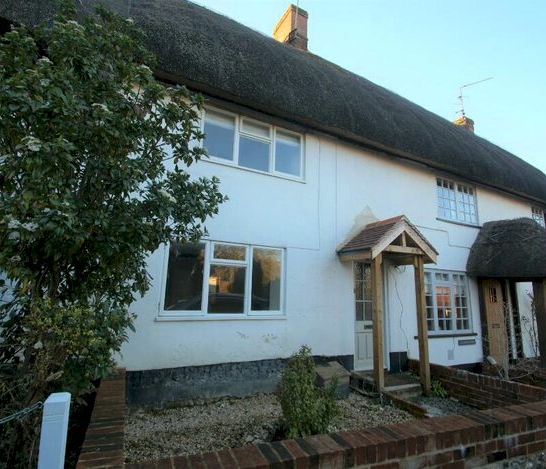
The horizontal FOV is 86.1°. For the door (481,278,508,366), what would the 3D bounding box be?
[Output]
[{"bbox_3d":[5.136,1.984,6.756,0.748,1.968,0.070,7,-12,-25],"label":"door"}]

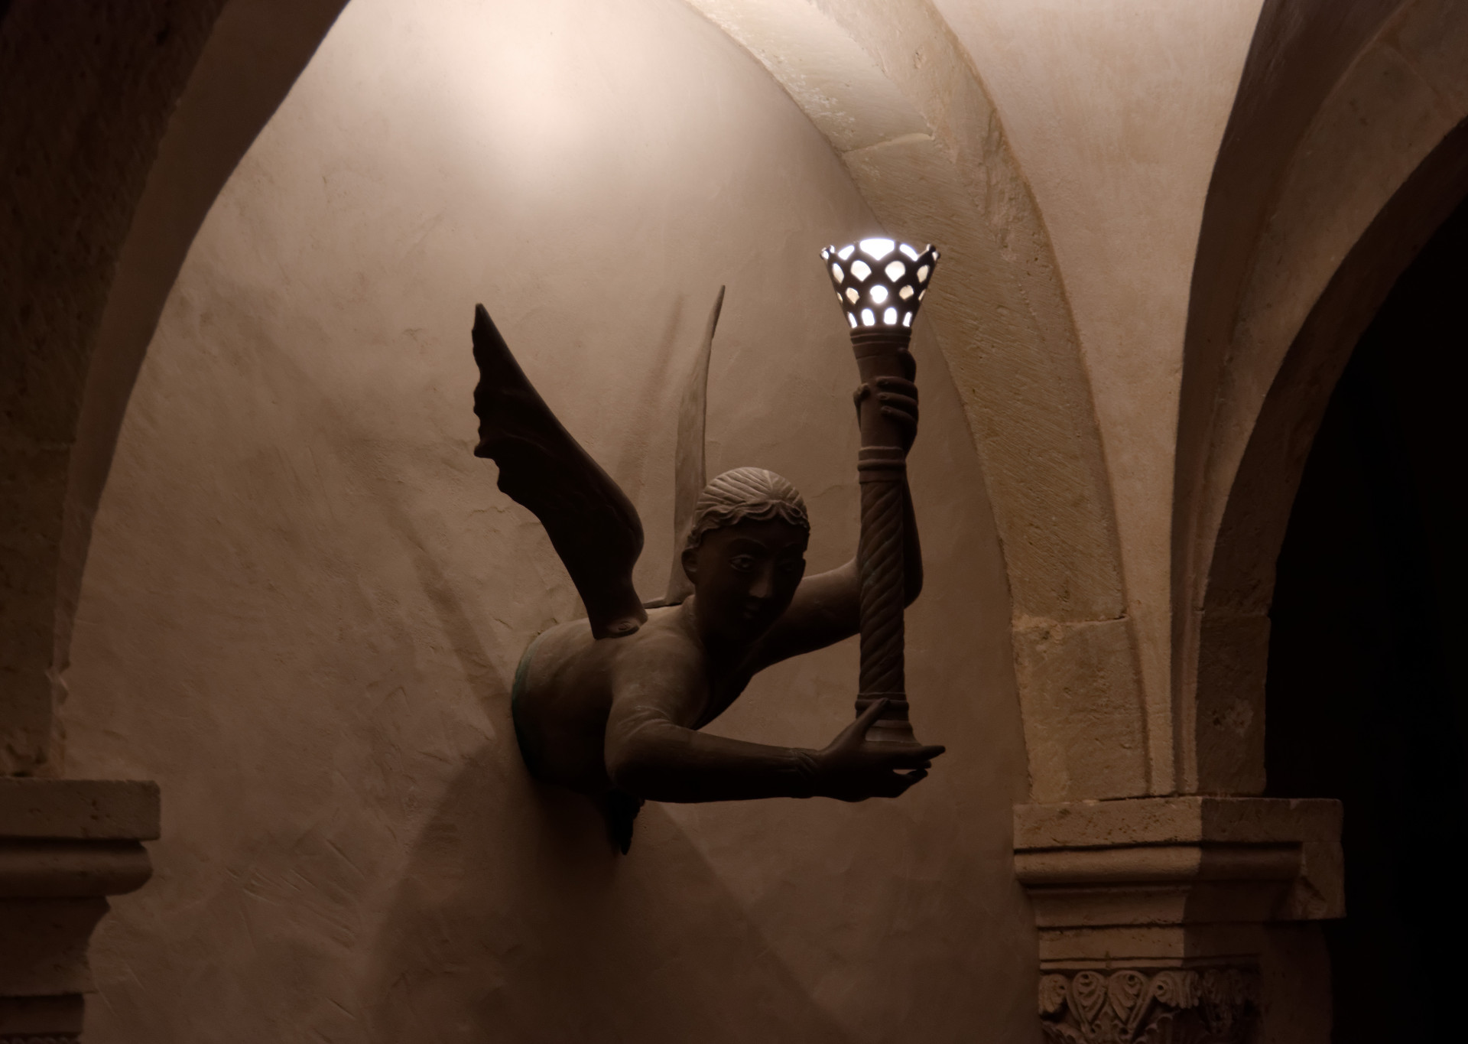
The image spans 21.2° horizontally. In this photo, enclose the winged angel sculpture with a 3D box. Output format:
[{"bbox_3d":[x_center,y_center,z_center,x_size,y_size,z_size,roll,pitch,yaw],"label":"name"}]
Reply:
[{"bbox_3d":[-0.003,0.056,5.300,0.640,0.780,0.640,-5,-8,39],"label":"winged angel sculpture"}]

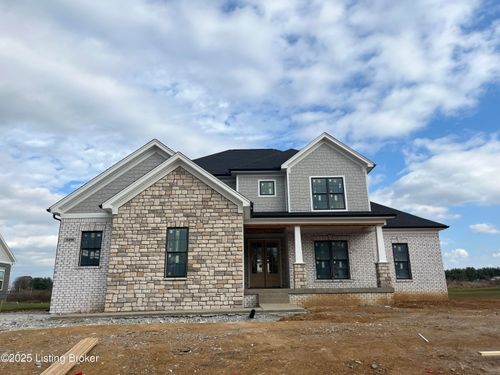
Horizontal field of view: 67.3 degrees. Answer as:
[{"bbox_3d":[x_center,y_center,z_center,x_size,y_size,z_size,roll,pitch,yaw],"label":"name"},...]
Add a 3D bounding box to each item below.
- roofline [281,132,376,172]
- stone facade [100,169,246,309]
[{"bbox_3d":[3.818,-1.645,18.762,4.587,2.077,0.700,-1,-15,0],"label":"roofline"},{"bbox_3d":[-2.507,1.718,13.319,4.625,5.007,0.500,-1,-15,0],"label":"stone facade"}]

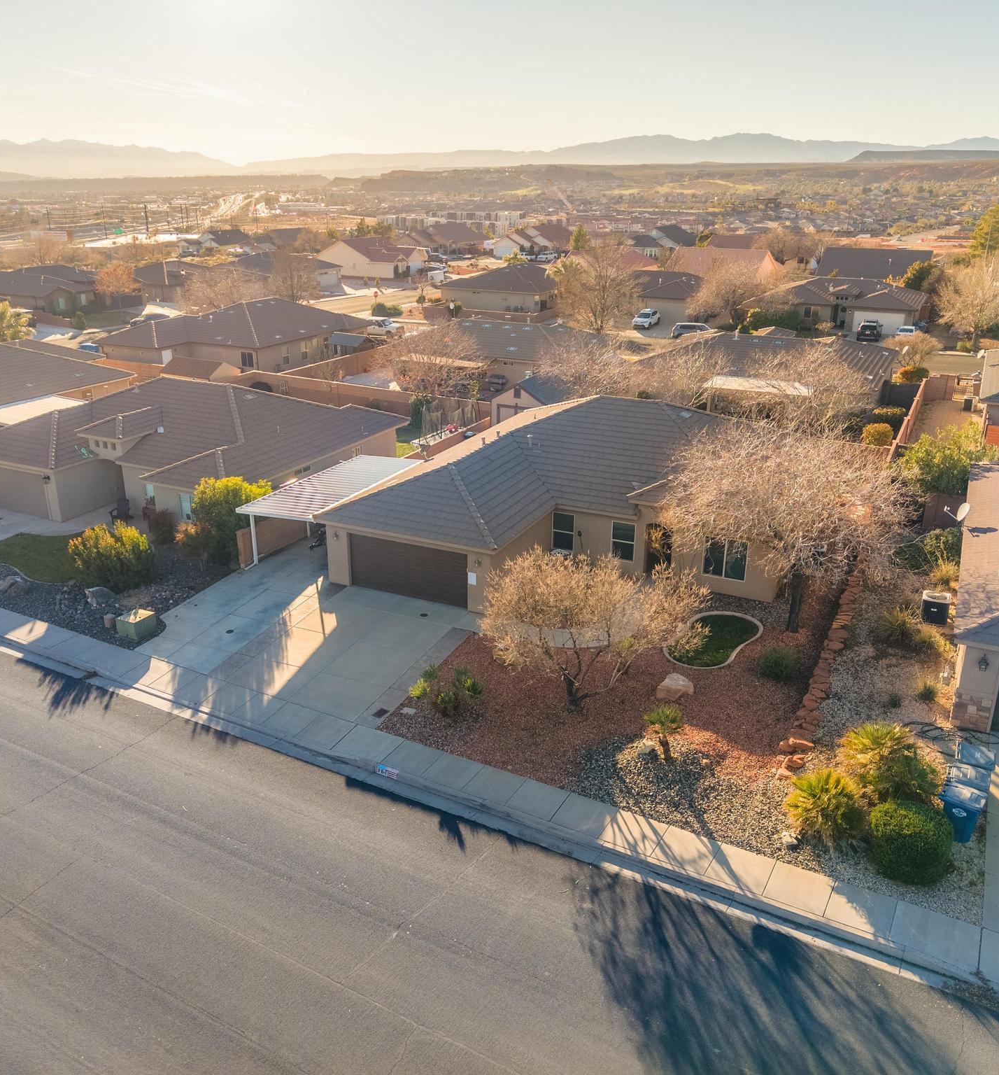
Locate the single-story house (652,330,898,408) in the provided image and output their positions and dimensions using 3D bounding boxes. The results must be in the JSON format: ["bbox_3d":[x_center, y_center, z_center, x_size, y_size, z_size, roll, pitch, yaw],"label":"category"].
[{"bbox_3d":[17.735,-11.522,65.975,15.300,4.750,16.000,9,22,24],"label":"single-story house"}]

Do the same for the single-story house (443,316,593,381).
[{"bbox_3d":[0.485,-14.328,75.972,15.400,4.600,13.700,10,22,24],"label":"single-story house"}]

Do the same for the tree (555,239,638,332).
[{"bbox_3d":[9.533,-24.660,97.801,8.630,9.015,8.630,0,21,0],"label":"tree"}]

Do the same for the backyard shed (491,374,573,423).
[{"bbox_3d":[1.835,-7.776,58.229,3.250,3.400,3.700,9,22,22],"label":"backyard shed"}]

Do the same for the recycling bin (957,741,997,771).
[{"bbox_3d":[12.084,6.019,25.417,0.900,1.150,0.750,10,22,24],"label":"recycling bin"}]

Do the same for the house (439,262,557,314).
[{"bbox_3d":[2.806,-31.528,123.857,12.767,4.900,18.787,10,22,23],"label":"house"}]

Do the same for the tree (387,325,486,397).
[{"bbox_3d":[-4.405,-12.263,70.177,6.989,5.235,6.989,0,21,0],"label":"tree"}]

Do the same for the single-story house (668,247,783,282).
[{"bbox_3d":[31.628,-38.148,140.329,13.000,5.200,14.400,10,22,24],"label":"single-story house"}]

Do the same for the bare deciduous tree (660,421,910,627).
[{"bbox_3d":[9.276,-0.171,33.001,7.922,7.156,7.922,0,21,0],"label":"bare deciduous tree"}]

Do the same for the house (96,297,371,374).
[{"bbox_3d":[-22.413,-17.871,87.018,15.247,5.100,19.320,10,22,23],"label":"house"}]

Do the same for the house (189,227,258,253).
[{"bbox_3d":[-62.196,-68.941,231.538,14.000,5.200,12.500,9,22,23],"label":"house"}]

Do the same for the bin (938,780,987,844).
[{"bbox_3d":[10.407,6.234,22.409,0.850,1.080,0.660,14,24,32],"label":"bin"}]

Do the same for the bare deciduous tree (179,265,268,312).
[{"bbox_3d":[-31.130,-27.491,111.561,8.800,6.000,8.800,0,20,0],"label":"bare deciduous tree"}]

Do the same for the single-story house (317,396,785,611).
[{"bbox_3d":[4.752,-2.754,41.744,16.550,5.800,19.600,10,22,23],"label":"single-story house"}]

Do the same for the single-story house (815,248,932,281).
[{"bbox_3d":[53.057,-37.397,139.957,13.999,5.772,15.309,10,22,23],"label":"single-story house"}]

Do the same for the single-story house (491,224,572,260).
[{"bbox_3d":[7.203,-60.103,202.325,13.000,6.000,15.000,10,22,24],"label":"single-story house"}]

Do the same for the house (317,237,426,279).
[{"bbox_3d":[-22.122,-49.225,174.054,16.079,5.700,11.629,10,22,23],"label":"house"}]

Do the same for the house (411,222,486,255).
[{"bbox_3d":[-12.403,-63.227,211.174,15.500,5.900,13.500,-12,23,-30],"label":"house"}]

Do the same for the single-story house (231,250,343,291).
[{"bbox_3d":[-34.405,-40.547,150.351,13.822,5.350,18.098,10,22,23],"label":"single-story house"}]

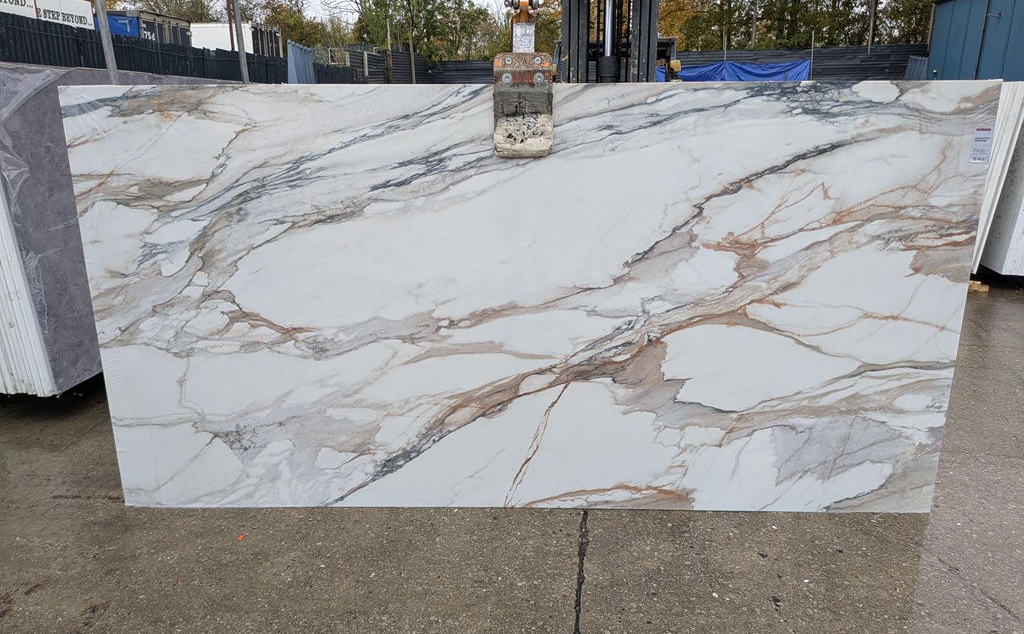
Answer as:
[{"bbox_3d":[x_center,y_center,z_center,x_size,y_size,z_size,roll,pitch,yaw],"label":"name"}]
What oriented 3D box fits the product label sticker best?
[{"bbox_3d":[1.609,-0.590,2.430,0.065,0.123,0.001,0,15,1],"label":"product label sticker"}]

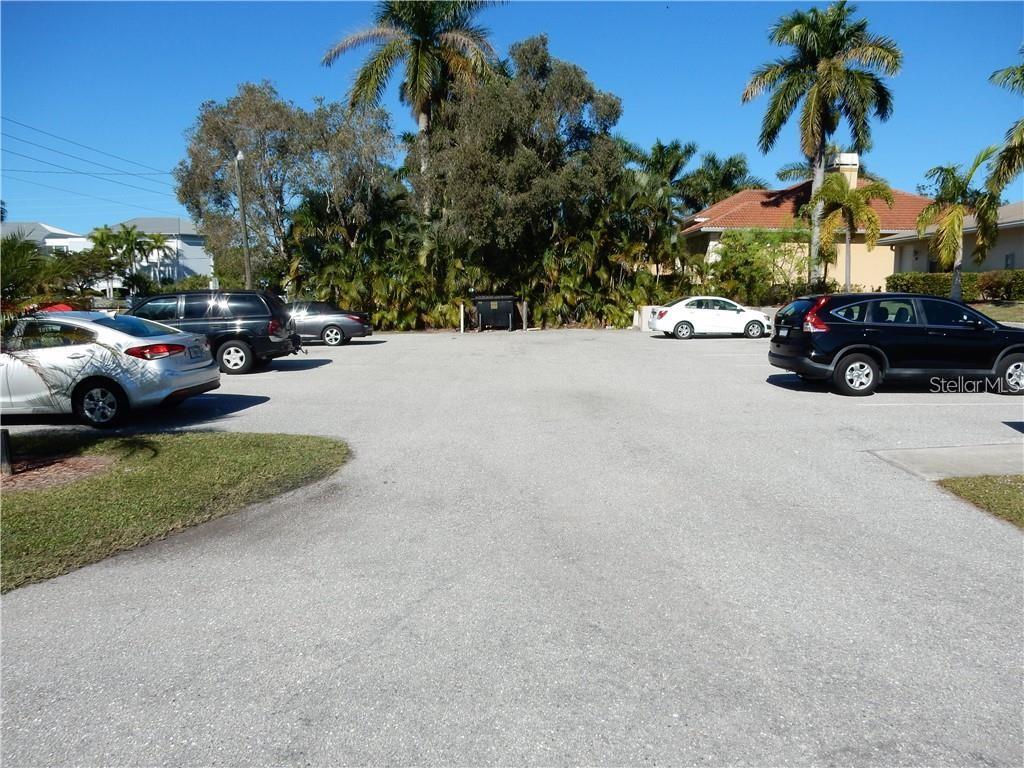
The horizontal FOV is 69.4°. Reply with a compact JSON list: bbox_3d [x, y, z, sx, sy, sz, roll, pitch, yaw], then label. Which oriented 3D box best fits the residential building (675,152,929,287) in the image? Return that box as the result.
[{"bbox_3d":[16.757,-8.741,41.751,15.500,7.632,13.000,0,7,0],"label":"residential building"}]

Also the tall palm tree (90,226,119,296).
[{"bbox_3d":[-35.848,-10.469,65.181,2.800,7.045,2.800,0,7,0],"label":"tall palm tree"}]

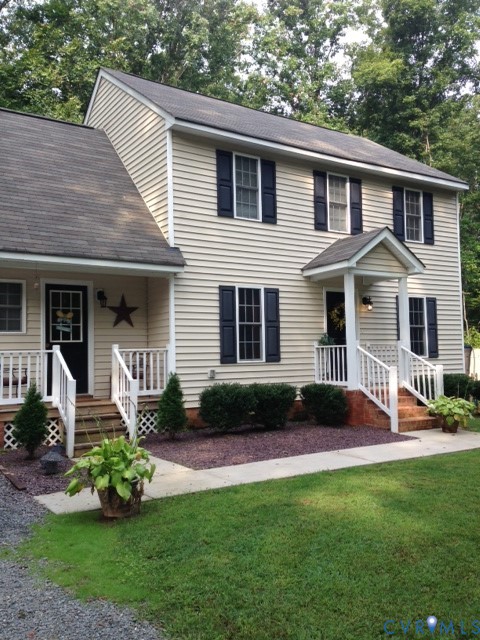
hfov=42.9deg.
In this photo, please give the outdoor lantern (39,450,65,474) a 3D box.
[{"bbox_3d":[-2.358,1.777,7.688,0.290,0.290,0.290,1,-4,-34],"label":"outdoor lantern"}]

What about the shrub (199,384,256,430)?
[{"bbox_3d":[-0.210,1.512,10.656,1.020,0.850,0.940,-1,-4,0],"label":"shrub"}]

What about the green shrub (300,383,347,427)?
[{"bbox_3d":[1.617,1.629,11.752,0.900,0.850,0.880,-1,-4,0],"label":"green shrub"}]

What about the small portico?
[{"bbox_3d":[2.894,0.117,12.590,2.280,4.070,2.240,1,-4,-34],"label":"small portico"}]

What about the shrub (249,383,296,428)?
[{"bbox_3d":[0.605,1.567,11.163,0.900,0.850,0.830,-1,-4,0],"label":"shrub"}]

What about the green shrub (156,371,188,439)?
[{"bbox_3d":[-1.109,1.408,10.061,0.530,1.090,0.530,-1,-4,0],"label":"green shrub"}]

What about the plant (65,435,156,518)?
[{"bbox_3d":[-1.246,1.492,5.946,0.880,0.790,0.860,1,-4,-34],"label":"plant"}]

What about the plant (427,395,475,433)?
[{"bbox_3d":[3.931,1.756,11.401,0.820,0.680,0.820,1,-4,-34],"label":"plant"}]

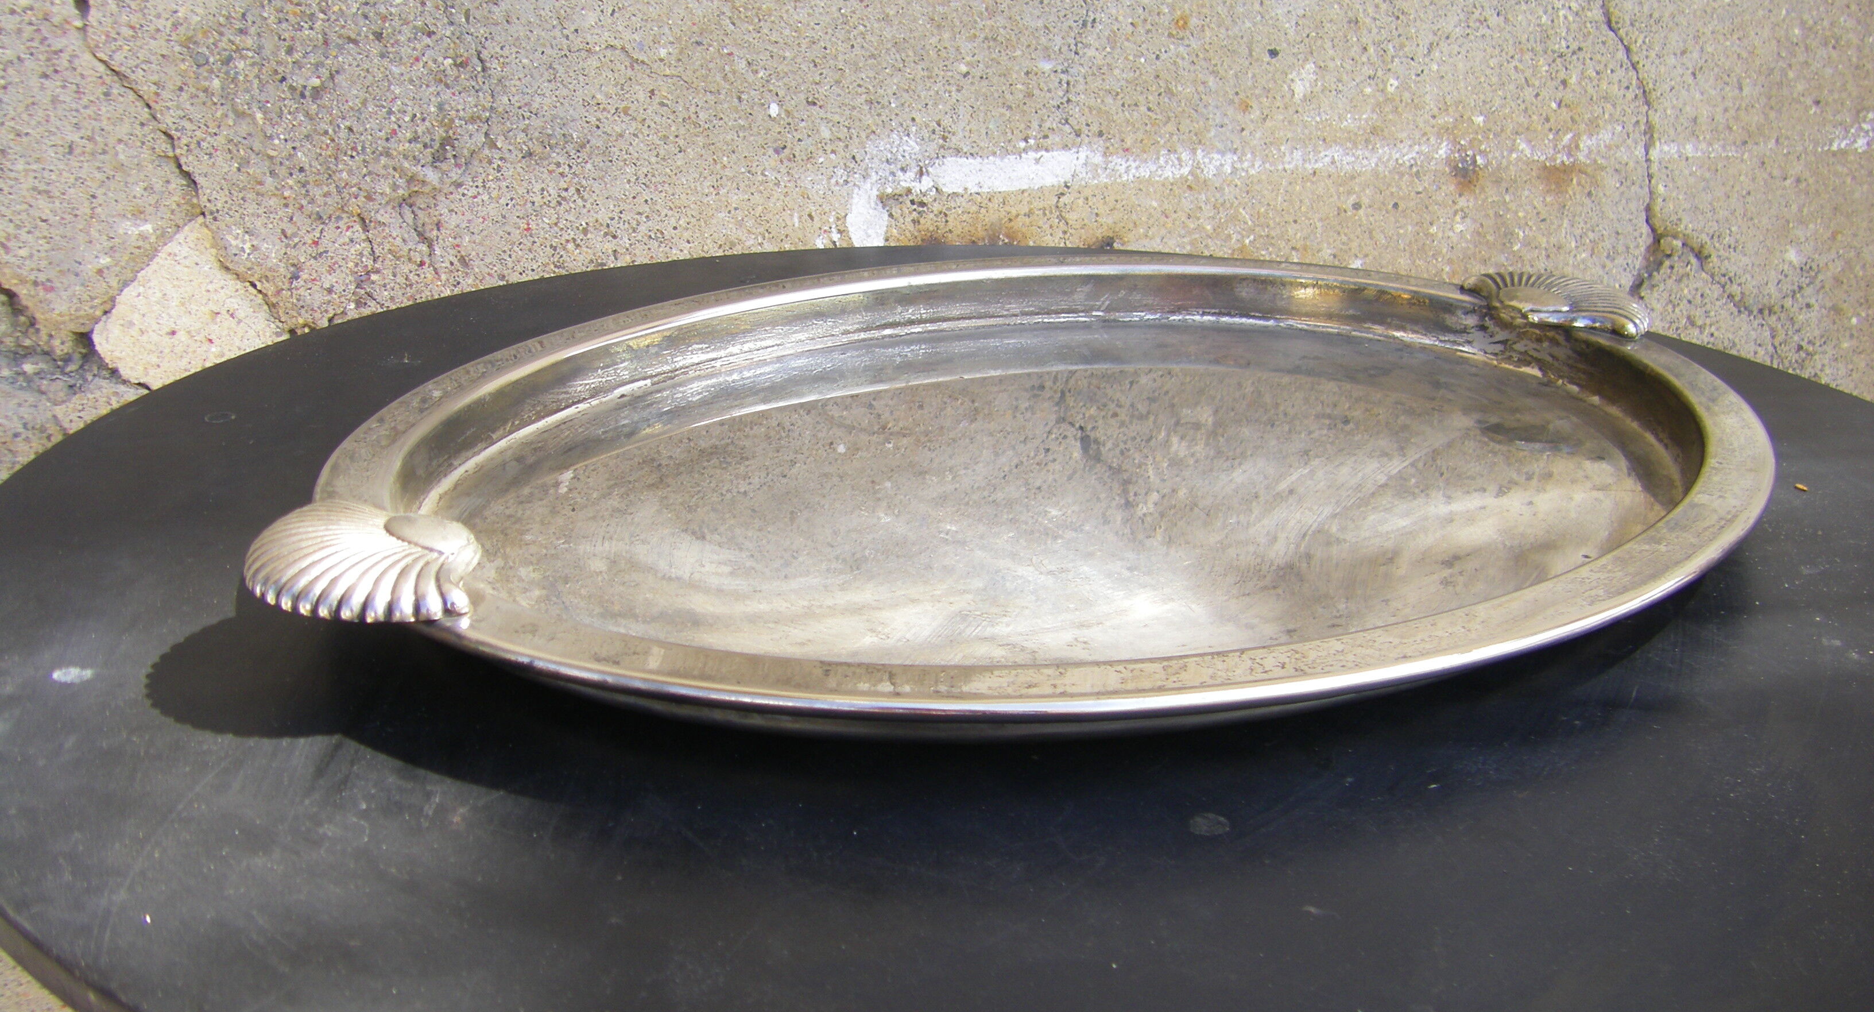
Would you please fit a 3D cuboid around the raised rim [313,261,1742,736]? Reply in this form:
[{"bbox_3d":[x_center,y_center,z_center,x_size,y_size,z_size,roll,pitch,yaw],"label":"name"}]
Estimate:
[{"bbox_3d":[0.040,-0.016,0.581,0.424,0.022,0.338,-13,25,-32],"label":"raised rim"}]

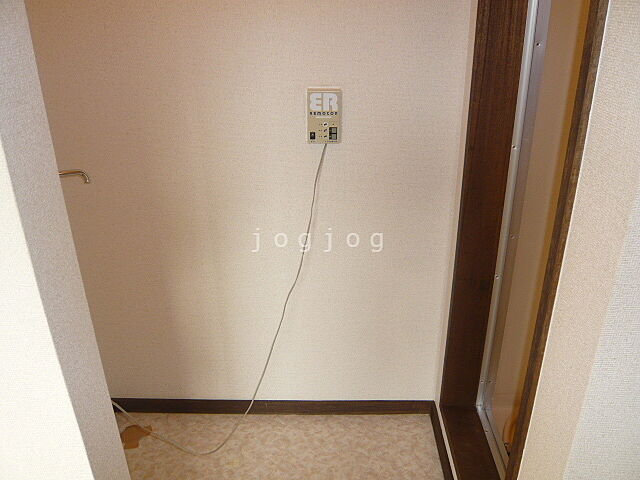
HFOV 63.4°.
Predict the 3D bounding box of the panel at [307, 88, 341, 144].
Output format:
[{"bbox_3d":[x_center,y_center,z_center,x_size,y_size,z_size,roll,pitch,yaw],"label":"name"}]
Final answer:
[{"bbox_3d":[0.013,-0.361,1.518,0.100,0.155,0.028,0,23,2],"label":"panel"}]

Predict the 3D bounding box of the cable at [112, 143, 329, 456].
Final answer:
[{"bbox_3d":[-0.363,0.214,1.545,0.778,0.967,0.189,0,24,2],"label":"cable"}]

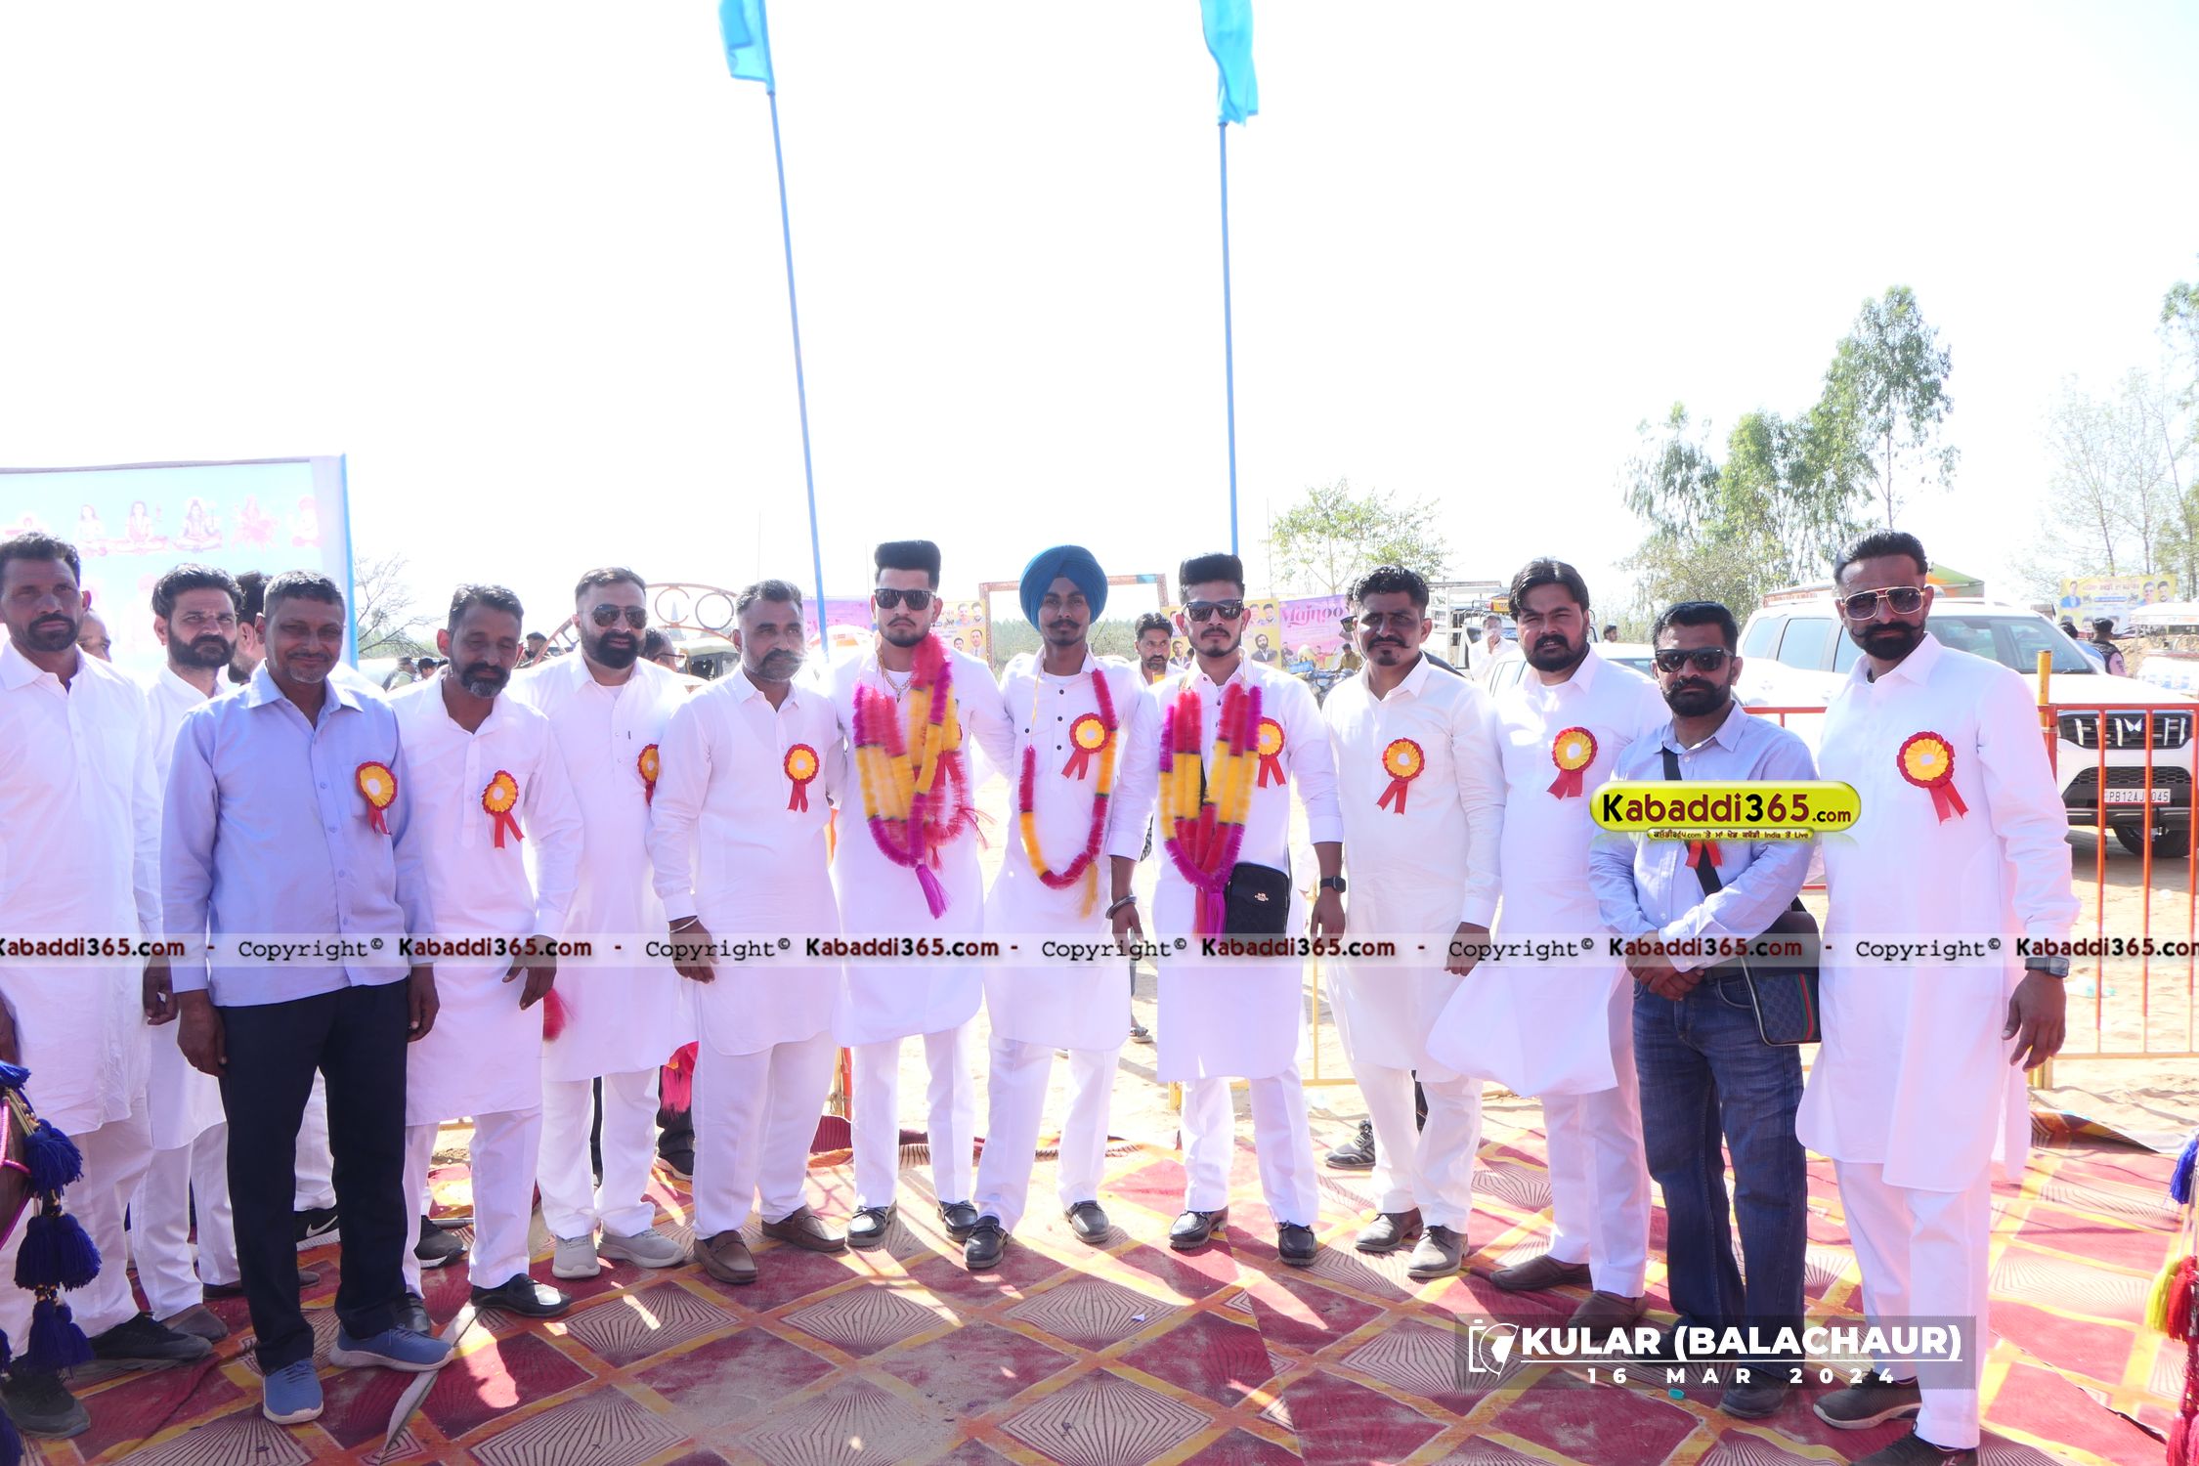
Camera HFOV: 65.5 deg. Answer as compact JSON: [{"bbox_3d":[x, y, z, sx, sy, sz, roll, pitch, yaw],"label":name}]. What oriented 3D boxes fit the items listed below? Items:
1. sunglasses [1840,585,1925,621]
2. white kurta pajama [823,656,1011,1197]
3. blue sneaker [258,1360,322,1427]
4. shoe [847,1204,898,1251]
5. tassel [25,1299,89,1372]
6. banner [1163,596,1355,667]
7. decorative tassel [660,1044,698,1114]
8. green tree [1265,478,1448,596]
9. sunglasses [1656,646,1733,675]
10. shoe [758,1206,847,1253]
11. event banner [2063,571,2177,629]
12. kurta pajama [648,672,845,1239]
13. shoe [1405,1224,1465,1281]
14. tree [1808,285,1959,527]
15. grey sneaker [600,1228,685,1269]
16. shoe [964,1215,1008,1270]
[{"bbox_3d":[1.456,-0.241,3.177,0.148,0.052,0.145,-4,2,23],"label":"sunglasses"},{"bbox_3d":[-0.492,0.535,4.600,0.560,1.490,0.340,0,0,-2],"label":"white kurta pajama"},{"bbox_3d":[-1.725,1.369,3.656,0.110,0.110,0.285,-2,3,-24],"label":"blue sneaker"},{"bbox_3d":[-0.604,1.283,4.563,0.100,0.105,0.270,0,3,14],"label":"shoe"},{"bbox_3d":[-1.675,0.965,2.750,0.110,0.125,0.090,-1,3,0],"label":"tassel"},{"bbox_3d":[2.973,-1.849,32.000,3.800,1.600,0.050,0,4,15],"label":"banner"},{"bbox_3d":[-1.216,0.995,4.950,0.120,0.230,0.100,-1,3,0],"label":"decorative tassel"},{"bbox_3d":[4.732,-2.348,31.113,3.332,4.533,3.332,-1,3,0],"label":"green tree"},{"bbox_3d":[1.200,-0.142,3.434,0.142,0.046,0.145,1,0,28],"label":"sunglasses"},{"bbox_3d":[-0.786,1.290,4.526,0.270,0.100,0.100,1,4,29],"label":"shoe"},{"bbox_3d":[21.445,-2.713,36.000,2.450,1.300,0.050,0,3,10],"label":"event banner"},{"bbox_3d":[-0.918,0.582,4.490,0.540,1.470,0.350,-3,4,-34],"label":"kurta pajama"},{"bbox_3d":[0.858,1.275,4.292,0.100,0.105,0.270,1,4,29],"label":"shoe"},{"bbox_3d":[21.948,-7.001,47.778,4.300,11.070,4.200,-1,3,0],"label":"tree"},{"bbox_3d":[-1.212,1.318,4.526,0.280,0.105,0.105,1,4,42],"label":"grey sneaker"},{"bbox_3d":[-0.281,1.277,4.391,0.105,0.105,0.285,0,4,14],"label":"shoe"}]

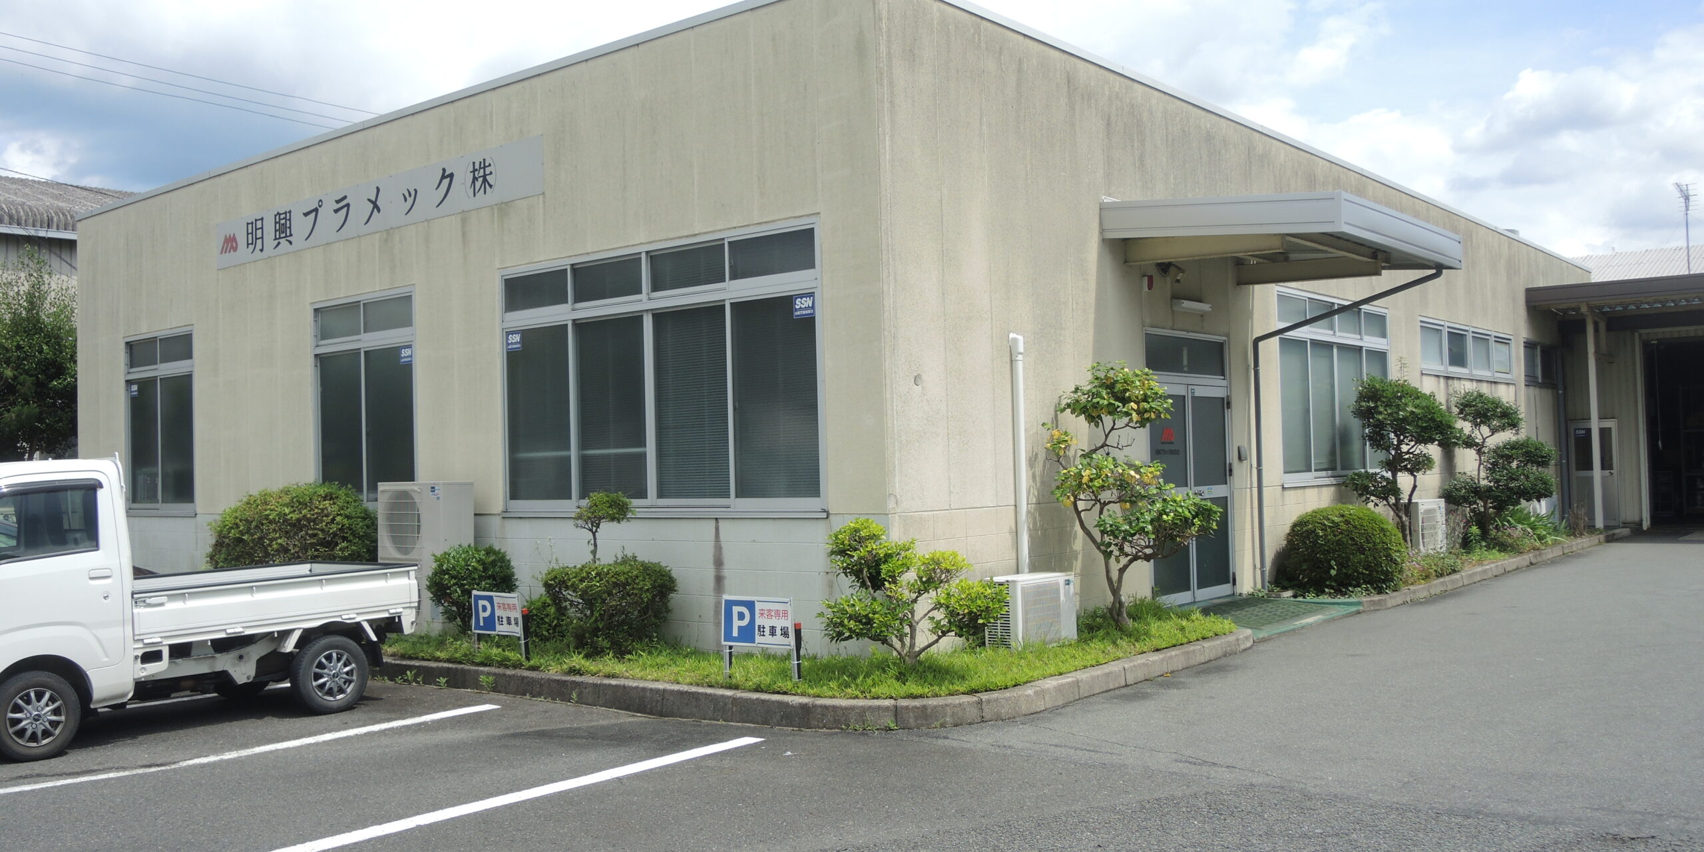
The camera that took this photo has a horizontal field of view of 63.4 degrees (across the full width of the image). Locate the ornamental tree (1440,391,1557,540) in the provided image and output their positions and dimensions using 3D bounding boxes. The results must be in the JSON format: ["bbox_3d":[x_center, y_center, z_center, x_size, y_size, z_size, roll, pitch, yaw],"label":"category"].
[{"bbox_3d":[8.449,0.565,18.000,1.380,2.030,1.220,-3,-2,39],"label":"ornamental tree"}]

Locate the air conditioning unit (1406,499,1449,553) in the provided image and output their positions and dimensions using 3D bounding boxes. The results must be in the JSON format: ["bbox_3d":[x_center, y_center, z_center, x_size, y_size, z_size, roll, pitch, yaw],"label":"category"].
[{"bbox_3d":[7.032,1.245,16.931,0.300,0.650,0.790,-3,-2,39],"label":"air conditioning unit"}]

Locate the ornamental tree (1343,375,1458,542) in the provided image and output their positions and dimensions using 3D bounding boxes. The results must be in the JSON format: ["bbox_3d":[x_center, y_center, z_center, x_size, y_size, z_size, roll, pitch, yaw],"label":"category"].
[{"bbox_3d":[6.175,0.442,15.500,1.220,2.030,1.120,-3,-2,39],"label":"ornamental tree"}]

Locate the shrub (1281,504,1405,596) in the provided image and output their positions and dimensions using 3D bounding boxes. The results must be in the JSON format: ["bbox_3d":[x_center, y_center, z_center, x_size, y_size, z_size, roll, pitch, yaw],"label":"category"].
[{"bbox_3d":[4.829,1.217,13.550,1.100,0.880,1.170,-3,-2,39],"label":"shrub"}]

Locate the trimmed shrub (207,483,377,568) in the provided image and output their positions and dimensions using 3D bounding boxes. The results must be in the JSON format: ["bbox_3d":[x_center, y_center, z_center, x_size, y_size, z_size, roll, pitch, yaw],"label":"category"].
[{"bbox_3d":[-5.101,1.177,12.709,1.750,1.320,1.250,-3,-2,39],"label":"trimmed shrub"}]

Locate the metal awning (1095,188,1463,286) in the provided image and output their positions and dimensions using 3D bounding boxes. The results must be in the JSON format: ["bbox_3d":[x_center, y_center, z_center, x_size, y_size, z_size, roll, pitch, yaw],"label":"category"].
[{"bbox_3d":[3.806,-1.660,12.038,2.020,0.500,2.980,-3,-2,39],"label":"metal awning"}]

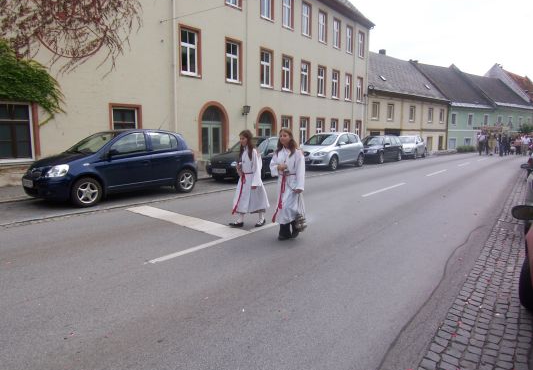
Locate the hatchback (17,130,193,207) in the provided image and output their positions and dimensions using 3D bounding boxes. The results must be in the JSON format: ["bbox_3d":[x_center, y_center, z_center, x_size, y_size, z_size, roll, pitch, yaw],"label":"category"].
[{"bbox_3d":[-3.351,-0.497,8.082,1.670,1.500,3.640,7,11,38],"label":"hatchback"}]

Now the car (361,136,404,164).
[{"bbox_3d":[6.491,-2.077,20.611,1.770,1.450,4.550,7,11,38],"label":"car"}]

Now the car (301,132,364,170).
[{"bbox_3d":[2.964,-1.602,16.173,1.770,1.570,4.280,7,11,39],"label":"car"}]

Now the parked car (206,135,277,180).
[{"bbox_3d":[-0.169,-0.965,11.908,1.680,1.420,3.980,7,11,39],"label":"parked car"}]

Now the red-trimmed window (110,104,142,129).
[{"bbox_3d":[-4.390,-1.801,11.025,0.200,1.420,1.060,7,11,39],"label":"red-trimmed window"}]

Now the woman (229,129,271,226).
[{"bbox_3d":[-0.264,-0.103,5.612,0.500,1.520,0.470,-7,11,-42],"label":"woman"}]

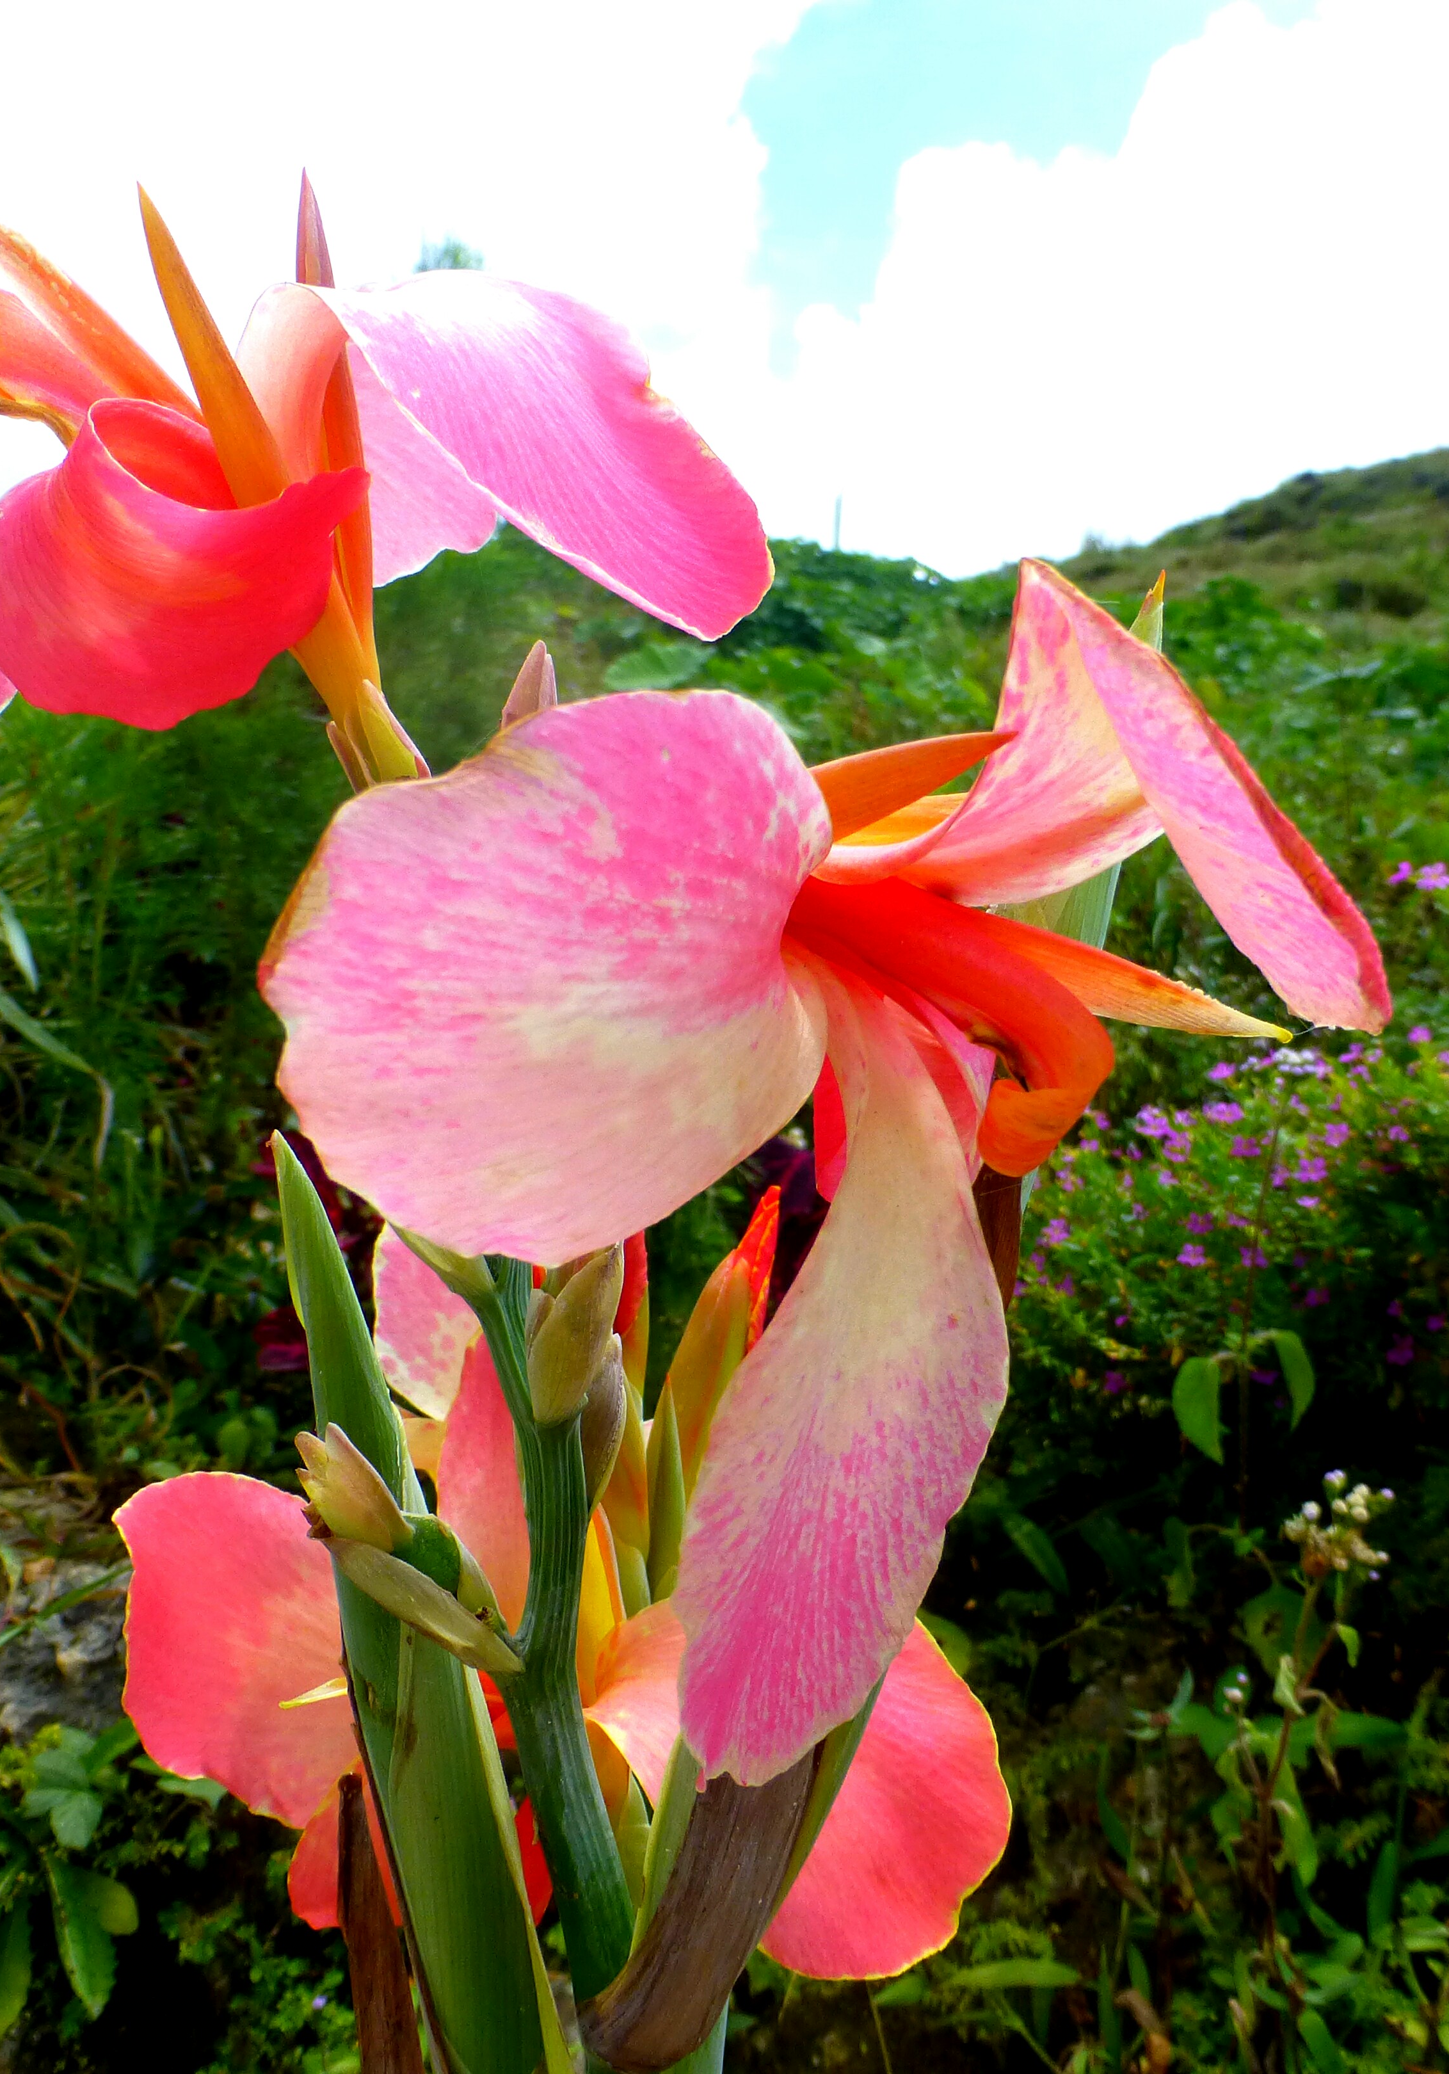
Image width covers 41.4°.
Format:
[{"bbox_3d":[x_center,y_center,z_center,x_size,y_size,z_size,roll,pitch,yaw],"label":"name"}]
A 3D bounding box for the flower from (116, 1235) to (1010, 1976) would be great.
[{"bbox_3d":[-0.028,0.095,0.345,0.150,0.099,0.100,2,7,18],"label":"flower"}]

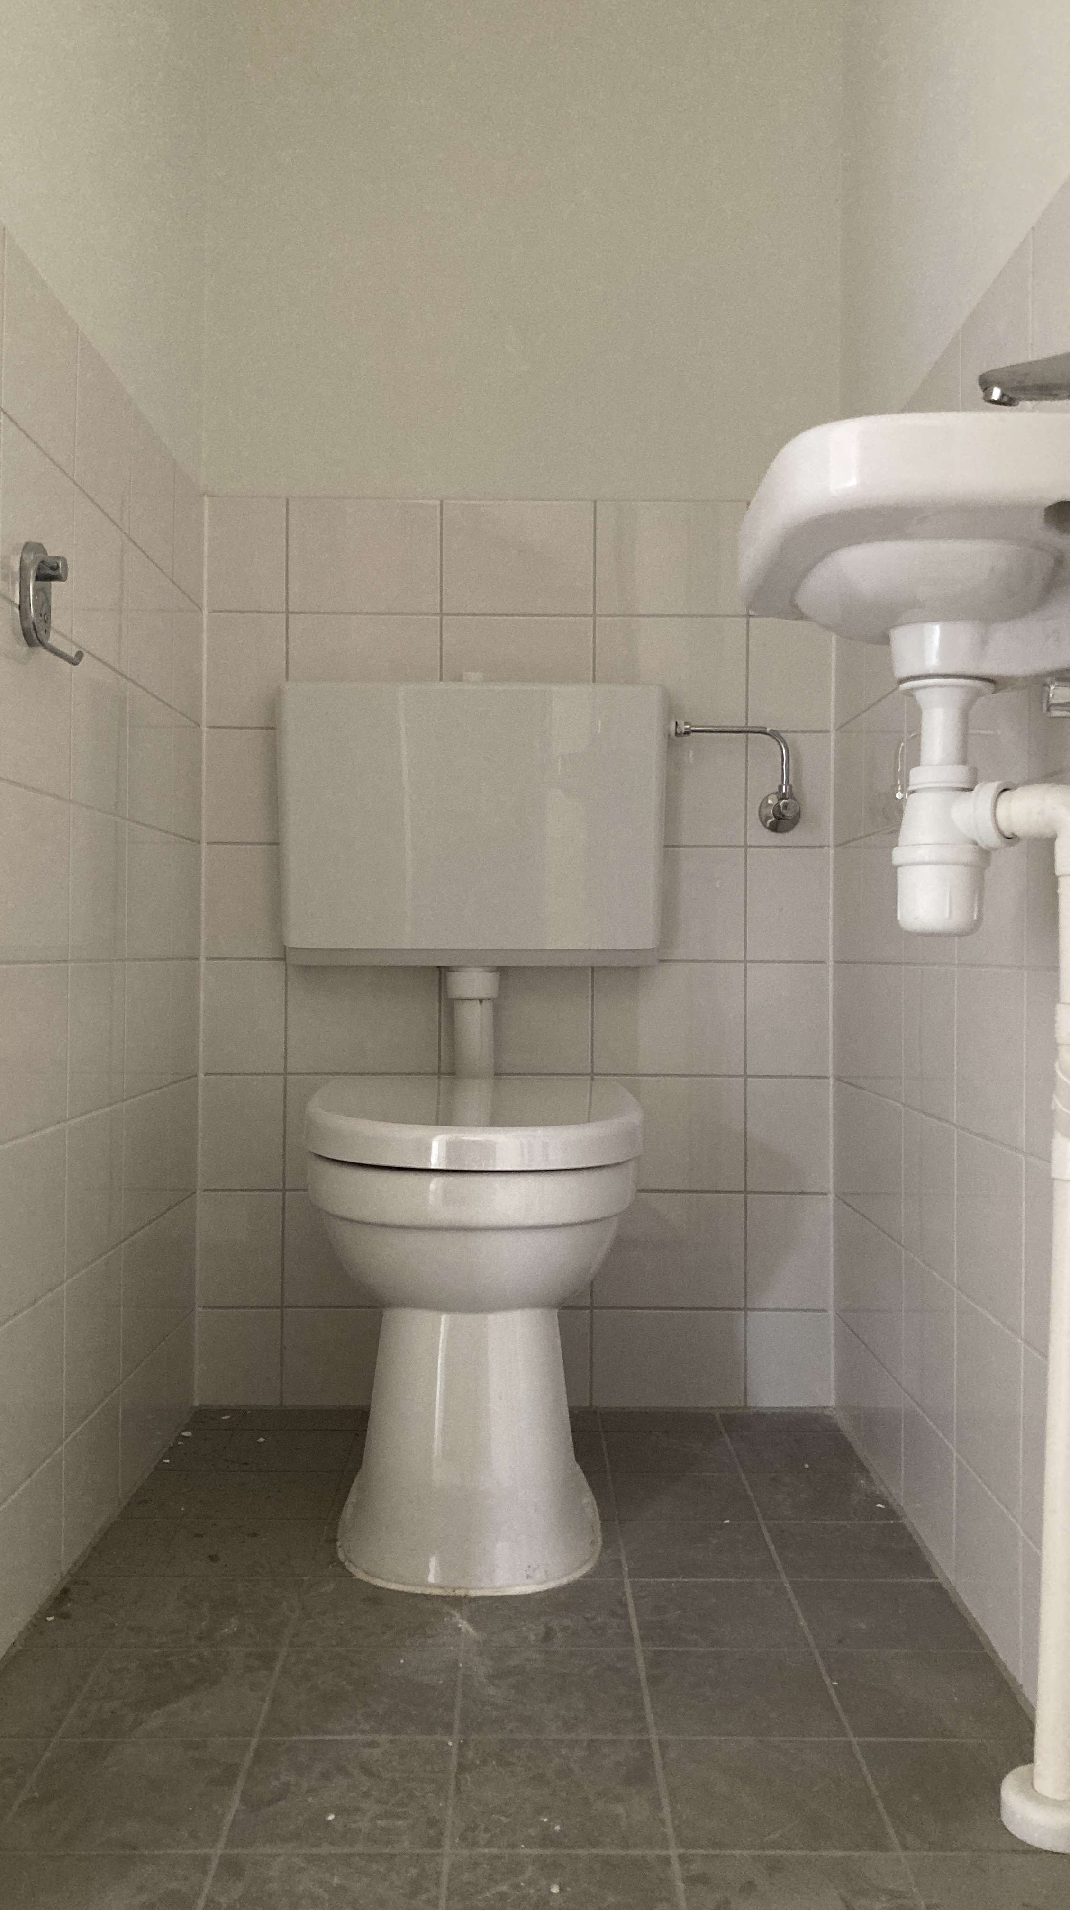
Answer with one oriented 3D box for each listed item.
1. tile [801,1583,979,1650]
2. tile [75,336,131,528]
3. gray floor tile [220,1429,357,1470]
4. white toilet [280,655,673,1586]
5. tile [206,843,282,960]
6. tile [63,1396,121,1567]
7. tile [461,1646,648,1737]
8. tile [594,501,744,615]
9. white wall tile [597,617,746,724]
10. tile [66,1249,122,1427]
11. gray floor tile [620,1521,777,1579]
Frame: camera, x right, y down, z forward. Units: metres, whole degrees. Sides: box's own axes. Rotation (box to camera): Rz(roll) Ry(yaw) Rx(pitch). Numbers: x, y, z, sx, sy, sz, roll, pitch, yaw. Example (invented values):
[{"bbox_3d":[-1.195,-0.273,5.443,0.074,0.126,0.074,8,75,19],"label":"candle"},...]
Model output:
[{"bbox_3d":[0.314,0.600,1.397,0.144,0.010,0.146,0,0,0],"label":"tile"},{"bbox_3d":[-0.436,-0.519,1.552,0.010,0.148,0.194,0,0,0],"label":"tile"},{"bbox_3d":[-0.288,0.593,1.835,0.147,0.010,0.147,0,0,0],"label":"gray floor tile"},{"bbox_3d":[-0.071,0.128,1.688,0.472,0.930,0.665,0,0,0],"label":"white toilet"},{"bbox_3d":[-0.377,-0.069,2.013,0.106,0.148,0.010,0,0,0],"label":"tile"},{"bbox_3d":[-0.448,0.525,1.552,0.010,0.127,0.194,0,0,0],"label":"tile"},{"bbox_3d":[0.015,0.595,1.238,0.147,0.010,0.147,0,0,0],"label":"tile"},{"bbox_3d":[0.179,-0.516,2.017,0.197,0.147,0.010,0,0,0],"label":"tile"},{"bbox_3d":[0.180,-0.368,2.029,0.200,0.149,0.010,0,0,0],"label":"white wall tile"},{"bbox_3d":[-0.442,0.381,1.541,0.010,0.148,0.197,0,0,0],"label":"tile"},{"bbox_3d":[0.163,0.596,1.538,0.147,0.010,0.147,0,0,0],"label":"gray floor tile"}]

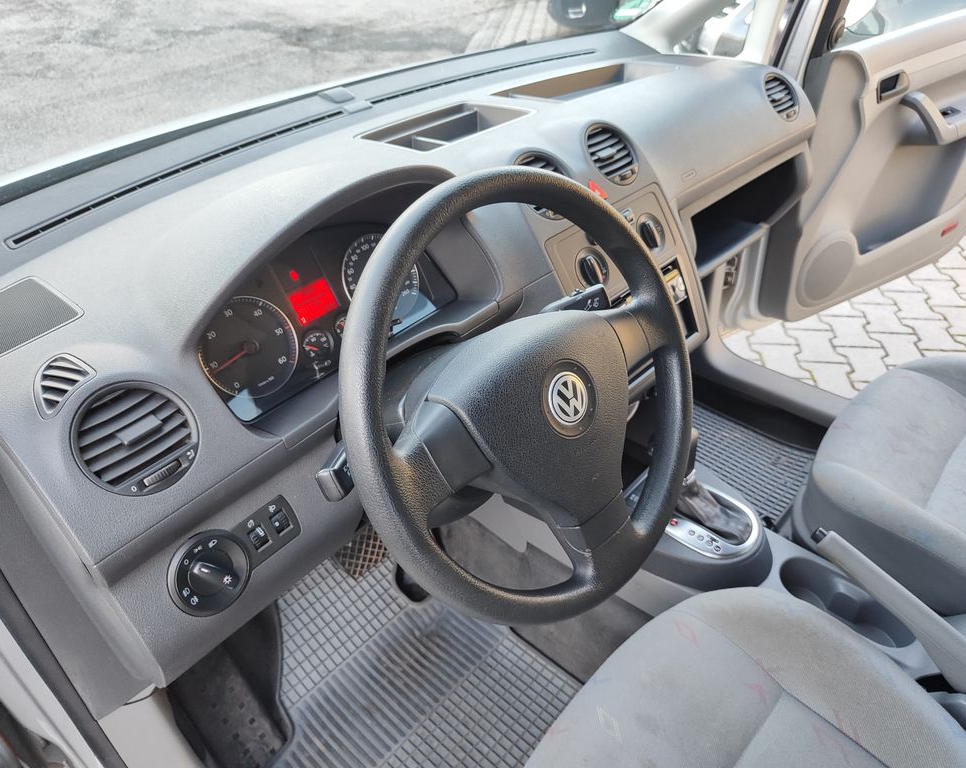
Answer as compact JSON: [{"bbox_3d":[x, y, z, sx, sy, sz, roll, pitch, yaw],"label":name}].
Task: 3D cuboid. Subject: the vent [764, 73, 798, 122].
[{"bbox_3d":[0.549,-0.530,1.269,0.095,0.095,0.030,-34,6,-32],"label":"vent"}]

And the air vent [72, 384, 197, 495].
[{"bbox_3d":[-0.292,0.047,0.573,0.095,0.095,0.030,-35,6,-37],"label":"air vent"}]

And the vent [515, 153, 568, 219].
[{"bbox_3d":[0.074,-0.245,0.858,0.094,0.030,0.094,-34,92,-34],"label":"vent"}]

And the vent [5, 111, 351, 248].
[{"bbox_3d":[-0.392,-0.313,0.963,0.042,0.020,0.560,22,45,27],"label":"vent"}]

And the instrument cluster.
[{"bbox_3d":[-0.173,-0.095,0.781,0.320,0.152,0.050,-34,21,-34],"label":"instrument cluster"}]

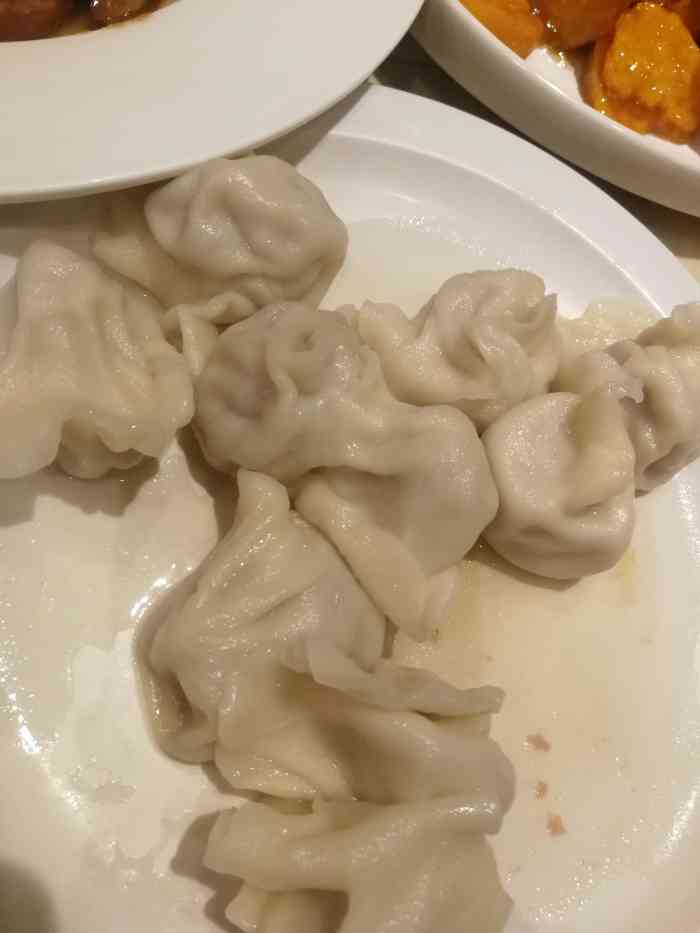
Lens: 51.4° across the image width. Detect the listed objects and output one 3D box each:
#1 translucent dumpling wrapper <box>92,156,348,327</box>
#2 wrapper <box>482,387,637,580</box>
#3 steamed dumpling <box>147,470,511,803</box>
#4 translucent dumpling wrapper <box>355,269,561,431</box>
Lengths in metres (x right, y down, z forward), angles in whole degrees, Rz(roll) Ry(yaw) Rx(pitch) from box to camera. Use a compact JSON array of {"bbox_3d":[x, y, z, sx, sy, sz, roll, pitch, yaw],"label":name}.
[{"bbox_3d":[-0.033,-0.065,0.210,0.062,0.034,0.044,-13,71,-21],"label":"translucent dumpling wrapper"},{"bbox_3d":[0.060,0.004,0.208,0.041,0.032,0.055,16,63,-9],"label":"wrapper"},{"bbox_3d":[-0.006,0.048,0.168,0.085,0.034,0.058,27,62,-3],"label":"steamed dumpling"},{"bbox_3d":[0.036,-0.036,0.219,0.061,0.032,0.044,-10,70,-20],"label":"translucent dumpling wrapper"}]

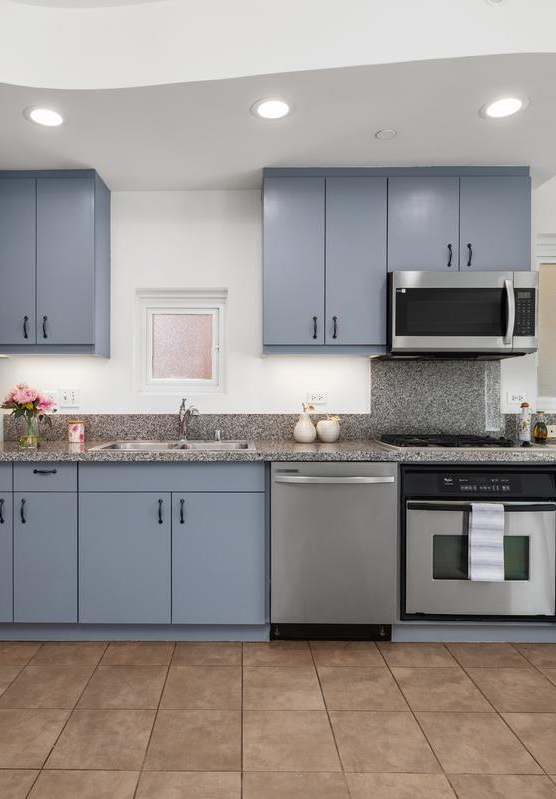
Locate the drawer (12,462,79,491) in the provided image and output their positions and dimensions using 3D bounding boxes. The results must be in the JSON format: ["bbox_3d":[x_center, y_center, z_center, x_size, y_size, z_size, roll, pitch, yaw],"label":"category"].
[{"bbox_3d":[-1.099,0.368,2.740,0.308,0.142,0.480,0,0,0],"label":"drawer"}]

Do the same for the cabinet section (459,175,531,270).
[{"bbox_3d":[1.134,-0.920,2.935,0.375,0.496,0.300,0,1,-1],"label":"cabinet section"}]

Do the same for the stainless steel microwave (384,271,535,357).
[{"bbox_3d":[0.972,-0.446,2.955,0.760,0.430,0.410,0,0,0],"label":"stainless steel microwave"}]

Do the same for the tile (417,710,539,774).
[{"bbox_3d":[0.680,1.189,1.851,0.321,0.010,0.324,0,1,-2],"label":"tile"}]

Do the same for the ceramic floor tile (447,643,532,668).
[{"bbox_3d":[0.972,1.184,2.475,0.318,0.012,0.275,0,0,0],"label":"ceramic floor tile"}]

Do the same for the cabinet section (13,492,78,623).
[{"bbox_3d":[-1.117,0.753,2.795,0.311,0.626,0.480,0,1,-1],"label":"cabinet section"}]

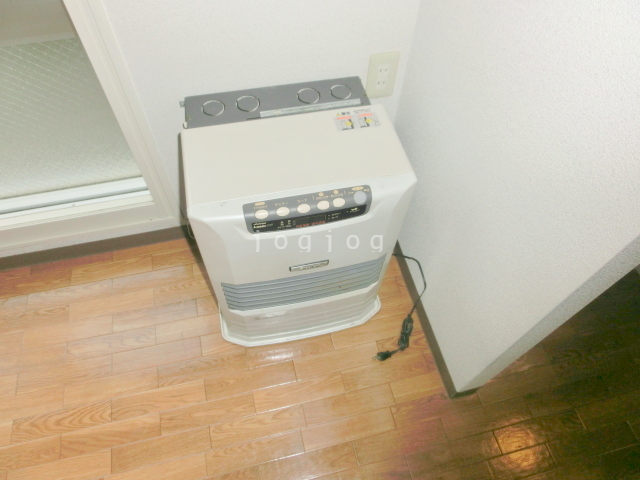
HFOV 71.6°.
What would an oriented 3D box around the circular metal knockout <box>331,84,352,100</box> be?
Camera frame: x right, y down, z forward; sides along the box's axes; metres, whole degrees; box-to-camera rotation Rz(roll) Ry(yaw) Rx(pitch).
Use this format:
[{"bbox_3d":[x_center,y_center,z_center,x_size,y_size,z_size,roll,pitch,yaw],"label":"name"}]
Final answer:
[{"bbox_3d":[0.048,-0.332,0.999,0.049,0.005,0.049,1,57,-2],"label":"circular metal knockout"}]

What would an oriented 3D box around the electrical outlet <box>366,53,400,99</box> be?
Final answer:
[{"bbox_3d":[0.143,-0.373,1.014,0.070,0.120,0.009,-10,58,-9],"label":"electrical outlet"}]

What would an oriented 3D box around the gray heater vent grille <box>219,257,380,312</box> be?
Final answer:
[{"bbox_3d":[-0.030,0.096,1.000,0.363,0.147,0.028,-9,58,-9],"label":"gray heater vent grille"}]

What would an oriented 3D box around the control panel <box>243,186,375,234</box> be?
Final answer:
[{"bbox_3d":[-0.024,-0.060,0.861,0.247,0.018,0.064,-9,101,-8],"label":"control panel"}]

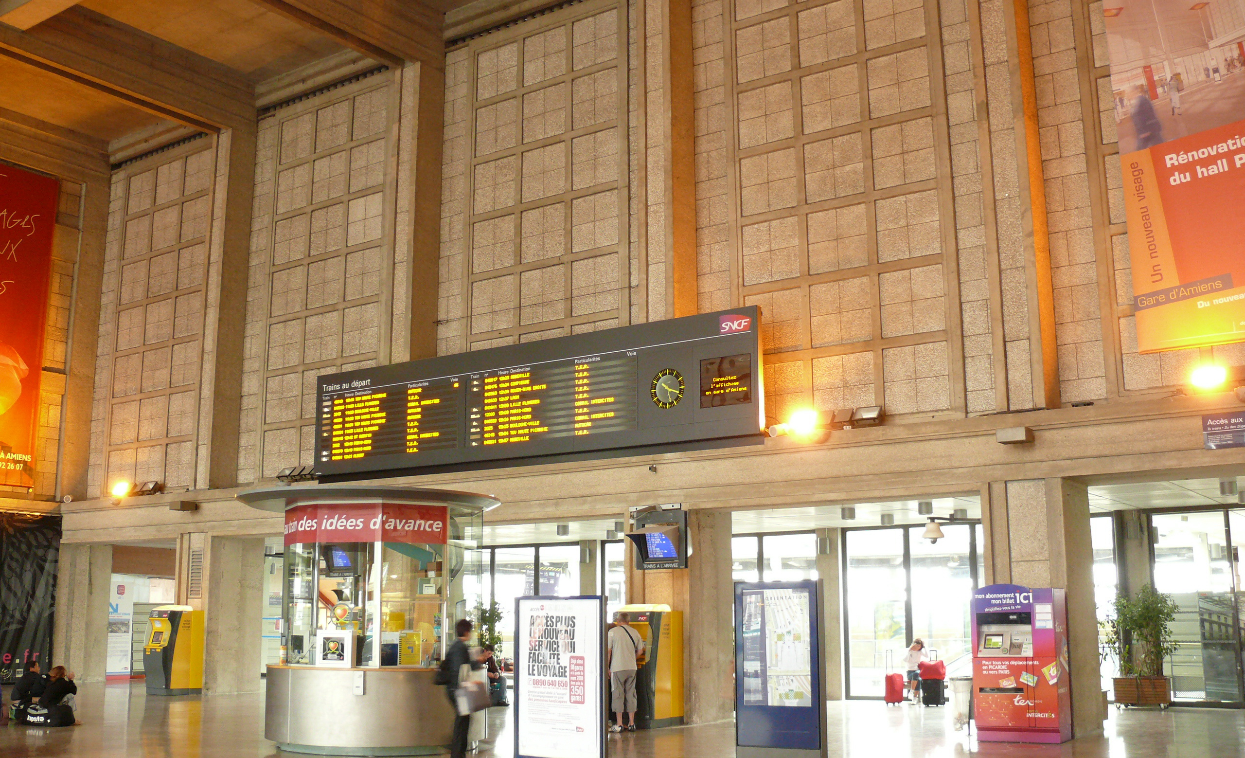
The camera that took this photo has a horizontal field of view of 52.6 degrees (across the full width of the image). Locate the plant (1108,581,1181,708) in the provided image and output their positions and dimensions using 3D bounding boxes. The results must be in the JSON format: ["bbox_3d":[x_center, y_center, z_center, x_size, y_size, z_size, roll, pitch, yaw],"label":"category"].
[{"bbox_3d":[8.804,4.548,21.449,1.100,2.030,0.800,-8,-13,34],"label":"plant"}]

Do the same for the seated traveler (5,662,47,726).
[{"bbox_3d":[-9.110,4.762,19.206,0.680,0.880,0.520,8,-13,-36],"label":"seated traveler"}]

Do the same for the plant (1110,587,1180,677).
[{"bbox_3d":[8.894,4.312,21.509,1.000,1.620,0.850,-8,-13,34],"label":"plant"}]

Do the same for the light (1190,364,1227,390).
[{"bbox_3d":[7.330,-0.027,15.727,0.430,0.320,0.270,-8,-13,34],"label":"light"}]

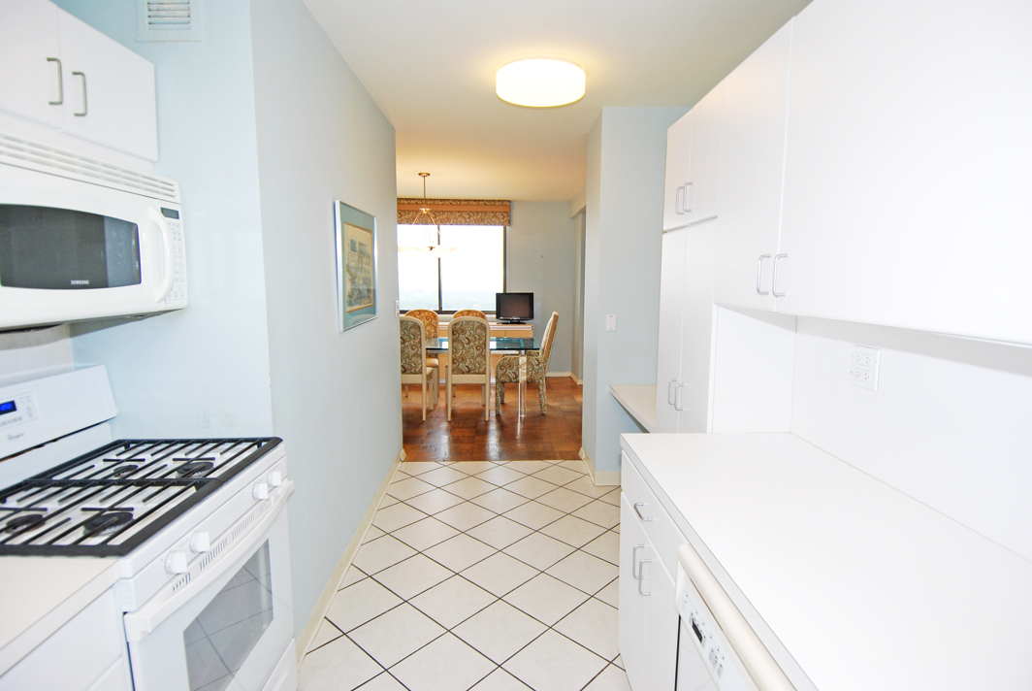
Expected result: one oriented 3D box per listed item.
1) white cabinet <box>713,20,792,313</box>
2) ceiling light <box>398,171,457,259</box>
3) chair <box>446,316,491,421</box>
[{"bbox_3d":[0.825,-0.475,1.528,0.292,0.735,0.393,-1,7,-2],"label":"white cabinet"},{"bbox_3d":[-1.004,-1.442,5.737,0.680,0.880,0.680,0,7,-2],"label":"ceiling light"},{"bbox_3d":[-0.489,0.213,5.477,0.453,1.074,0.561,-1,7,-2],"label":"chair"}]

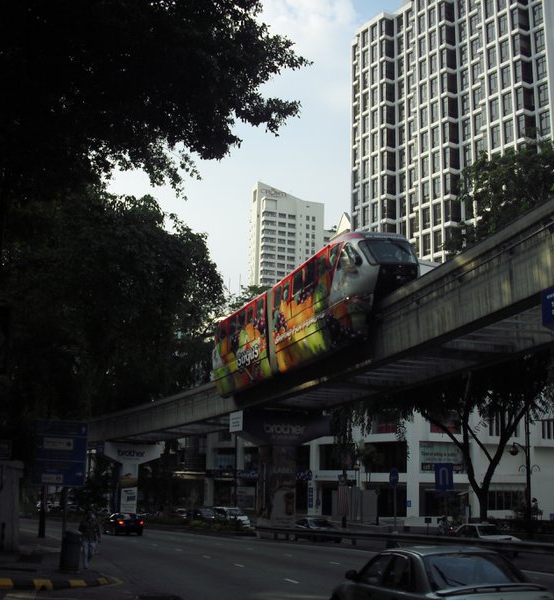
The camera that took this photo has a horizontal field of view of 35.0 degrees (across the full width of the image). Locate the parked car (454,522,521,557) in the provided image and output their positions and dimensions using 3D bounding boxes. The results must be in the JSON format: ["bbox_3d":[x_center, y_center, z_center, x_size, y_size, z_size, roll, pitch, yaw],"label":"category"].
[{"bbox_3d":[9.593,10.908,40.112,1.660,1.400,4.100,4,-14,-12],"label":"parked car"}]

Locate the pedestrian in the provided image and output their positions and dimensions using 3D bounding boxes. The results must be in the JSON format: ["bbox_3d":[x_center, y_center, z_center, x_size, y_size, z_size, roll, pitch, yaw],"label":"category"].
[{"bbox_3d":[-5.471,6.982,25.546,0.580,1.670,0.450,4,-14,-12],"label":"pedestrian"}]

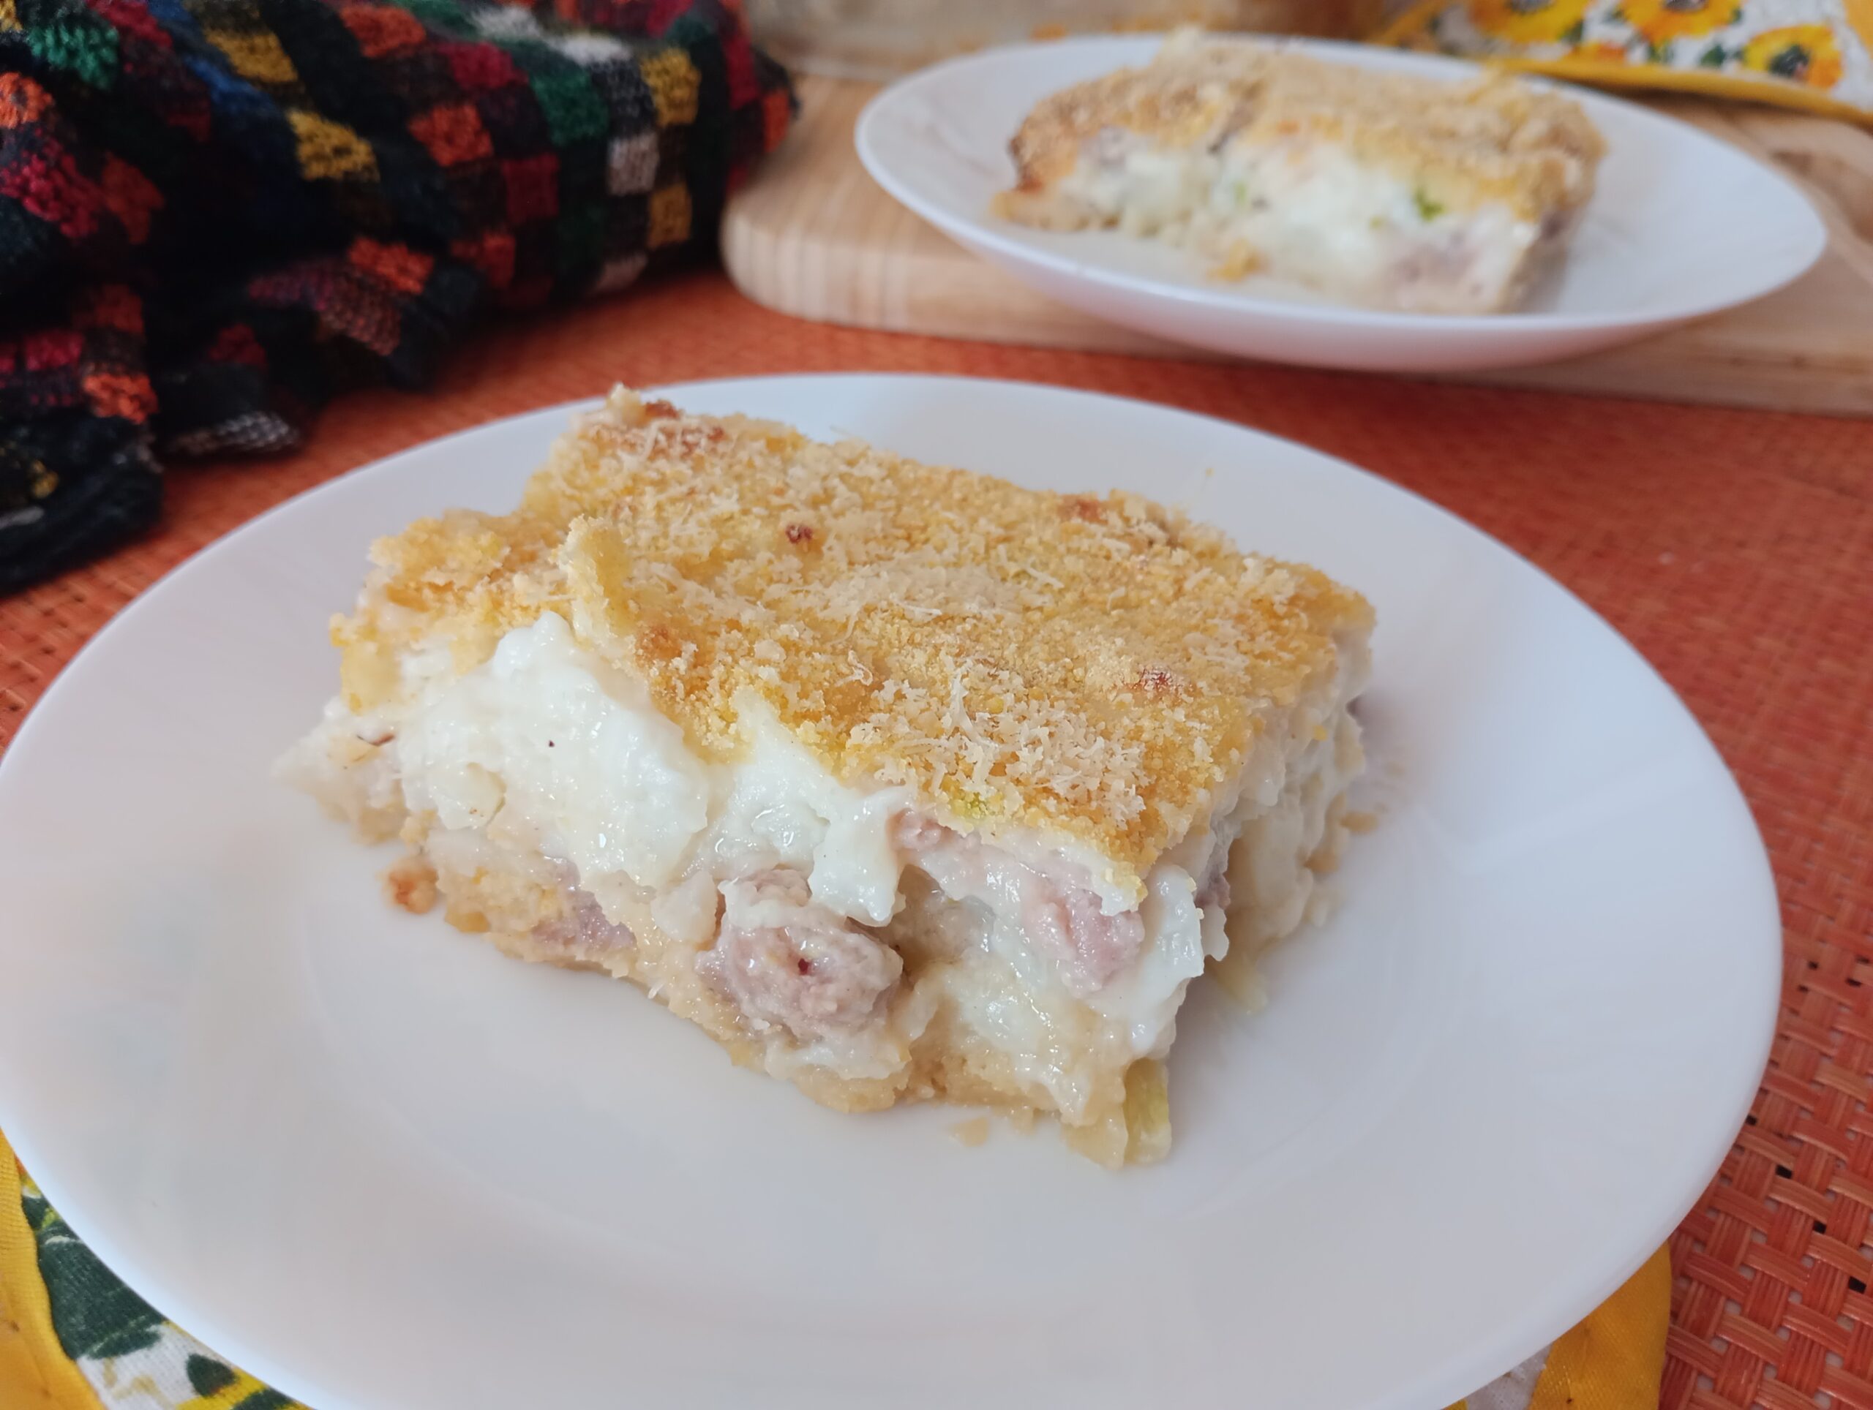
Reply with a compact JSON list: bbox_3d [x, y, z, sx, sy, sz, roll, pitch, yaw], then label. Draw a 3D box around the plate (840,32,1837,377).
[{"bbox_3d":[0.103,-0.141,0.419,0.251,0.026,0.251,2,36,-1],"label":"plate"}]

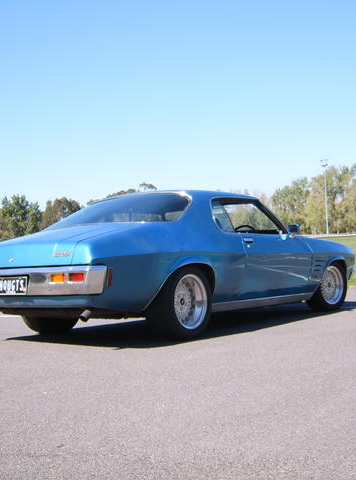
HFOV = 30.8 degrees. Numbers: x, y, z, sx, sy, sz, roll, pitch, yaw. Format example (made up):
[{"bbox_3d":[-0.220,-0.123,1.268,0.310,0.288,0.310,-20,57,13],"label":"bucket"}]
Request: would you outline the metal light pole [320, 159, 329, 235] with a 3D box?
[{"bbox_3d":[26.814,-7.775,117.000,0.850,13.830,0.600,-3,-2,18],"label":"metal light pole"}]

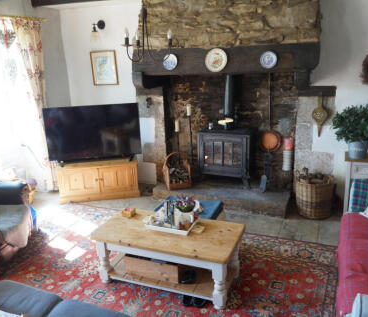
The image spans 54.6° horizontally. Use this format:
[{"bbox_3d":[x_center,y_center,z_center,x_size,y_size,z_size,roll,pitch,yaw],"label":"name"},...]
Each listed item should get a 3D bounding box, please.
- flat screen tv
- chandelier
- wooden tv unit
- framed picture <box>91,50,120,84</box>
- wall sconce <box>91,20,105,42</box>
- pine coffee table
[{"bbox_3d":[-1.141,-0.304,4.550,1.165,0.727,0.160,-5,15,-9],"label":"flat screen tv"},{"bbox_3d":[-0.299,-1.060,3.050,0.420,0.460,0.420,-2,15,0],"label":"chandelier"},{"bbox_3d":[-1.110,0.257,4.766,1.040,0.472,0.467,-4,15,-7],"label":"wooden tv unit"},{"bbox_3d":[-1.087,-1.238,4.910,0.399,0.450,0.025,4,16,22],"label":"framed picture"},{"bbox_3d":[-1.132,-1.677,4.699,0.120,0.275,0.190,4,16,22],"label":"wall sconce"},{"bbox_3d":[-0.111,0.771,2.835,1.076,0.405,0.567,4,16,21],"label":"pine coffee table"}]

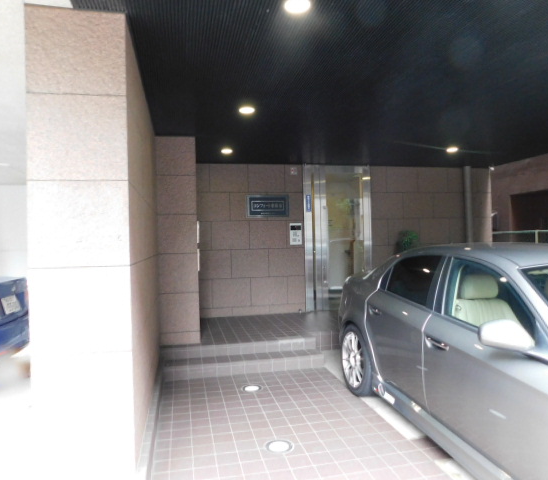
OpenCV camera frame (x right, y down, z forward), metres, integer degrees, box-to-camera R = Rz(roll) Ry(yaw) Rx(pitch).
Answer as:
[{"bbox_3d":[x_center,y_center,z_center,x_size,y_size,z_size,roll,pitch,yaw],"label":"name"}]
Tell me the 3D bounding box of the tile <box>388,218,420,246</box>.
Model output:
[{"bbox_3d":[2.232,-0.135,7.330,0.594,0.447,0.020,-1,0,-12],"label":"tile"}]

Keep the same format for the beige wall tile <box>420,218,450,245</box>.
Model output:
[{"bbox_3d":[2.801,-0.142,7.402,0.594,0.449,0.020,-1,0,-12],"label":"beige wall tile"}]

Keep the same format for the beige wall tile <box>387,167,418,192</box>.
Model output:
[{"bbox_3d":[2.201,-1.028,7.277,0.594,0.449,0.020,-1,0,-12],"label":"beige wall tile"}]

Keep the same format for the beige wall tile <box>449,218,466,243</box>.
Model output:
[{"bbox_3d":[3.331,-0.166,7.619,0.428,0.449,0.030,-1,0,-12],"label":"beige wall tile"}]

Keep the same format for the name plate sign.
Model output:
[{"bbox_3d":[-0.088,-0.535,6.809,0.694,0.369,0.030,-1,0,-12],"label":"name plate sign"}]

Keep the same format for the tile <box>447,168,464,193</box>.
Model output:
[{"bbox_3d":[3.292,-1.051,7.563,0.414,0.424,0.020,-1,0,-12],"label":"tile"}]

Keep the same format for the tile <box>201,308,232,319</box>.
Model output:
[{"bbox_3d":[-0.914,1.140,6.646,0.540,0.142,0.020,-1,0,-12],"label":"tile"}]

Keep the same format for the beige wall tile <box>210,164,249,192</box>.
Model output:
[{"bbox_3d":[-0.699,-0.968,6.706,0.594,0.447,0.020,-1,0,-12],"label":"beige wall tile"}]

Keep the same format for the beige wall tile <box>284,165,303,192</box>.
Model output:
[{"bbox_3d":[0.324,-0.992,6.926,0.295,0.447,0.020,-1,0,-12],"label":"beige wall tile"}]

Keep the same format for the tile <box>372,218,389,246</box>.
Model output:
[{"bbox_3d":[1.786,-0.120,7.182,0.295,0.449,0.020,-1,0,-12],"label":"tile"}]

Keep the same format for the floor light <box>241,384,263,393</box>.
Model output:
[{"bbox_3d":[-0.217,1.495,4.231,0.213,0.040,0.213,-1,0,-12],"label":"floor light"}]

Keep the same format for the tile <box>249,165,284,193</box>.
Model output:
[{"bbox_3d":[-0.111,-0.978,6.776,0.594,0.449,0.020,-1,0,-12],"label":"tile"}]

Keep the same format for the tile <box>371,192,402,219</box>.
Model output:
[{"bbox_3d":[1.929,-0.579,7.268,0.594,0.447,0.020,-1,0,-12],"label":"tile"}]

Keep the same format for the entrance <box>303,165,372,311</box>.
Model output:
[{"bbox_3d":[1.063,-0.034,7.045,1.179,2.387,0.150,-1,0,-12],"label":"entrance"}]

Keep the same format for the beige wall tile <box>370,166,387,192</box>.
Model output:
[{"bbox_3d":[1.766,-1.018,7.183,0.295,0.449,0.020,-1,0,-12],"label":"beige wall tile"}]

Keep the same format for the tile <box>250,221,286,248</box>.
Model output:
[{"bbox_3d":[-0.102,-0.086,6.861,0.596,0.449,0.030,-1,0,-12],"label":"tile"}]

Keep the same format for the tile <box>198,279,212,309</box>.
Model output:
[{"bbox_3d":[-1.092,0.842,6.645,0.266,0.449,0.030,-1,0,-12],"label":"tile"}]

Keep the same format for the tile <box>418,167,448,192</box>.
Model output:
[{"bbox_3d":[2.808,-1.060,7.501,0.596,0.449,0.030,-1,0,-12],"label":"tile"}]

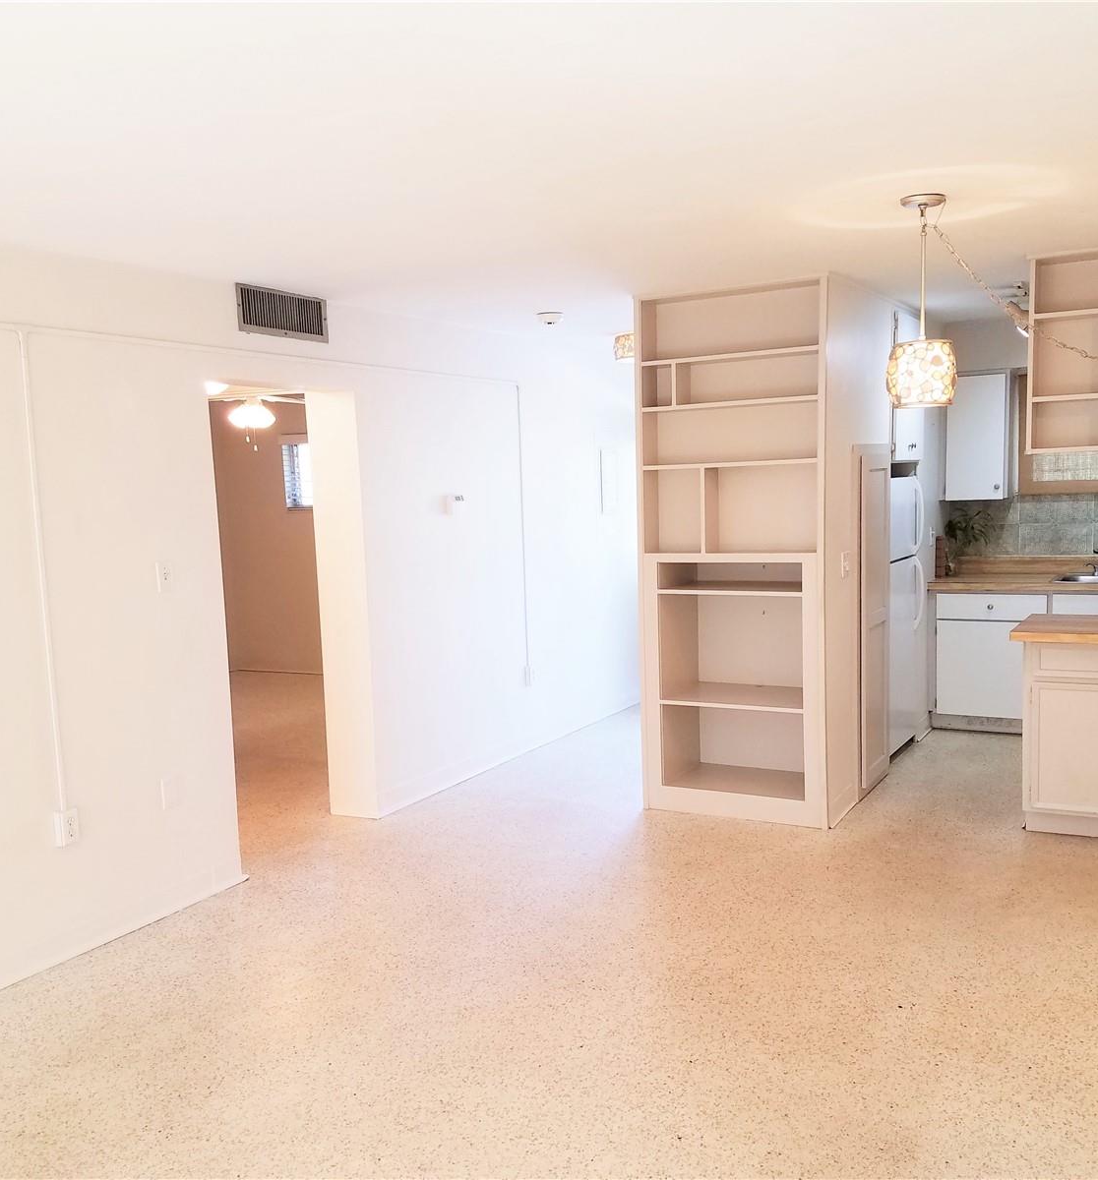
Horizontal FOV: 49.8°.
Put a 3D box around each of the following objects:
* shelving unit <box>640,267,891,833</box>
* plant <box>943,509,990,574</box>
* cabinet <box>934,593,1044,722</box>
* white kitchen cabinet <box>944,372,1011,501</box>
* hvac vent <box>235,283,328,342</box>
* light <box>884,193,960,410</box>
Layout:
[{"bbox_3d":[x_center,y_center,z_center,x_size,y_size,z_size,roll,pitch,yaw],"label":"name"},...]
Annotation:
[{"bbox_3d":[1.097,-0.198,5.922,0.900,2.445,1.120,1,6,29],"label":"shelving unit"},{"bbox_3d":[2.655,-0.300,7.516,0.290,0.425,0.280,1,6,29],"label":"plant"},{"bbox_3d":[2.743,0.366,7.250,0.645,0.760,0.600,1,6,29],"label":"cabinet"},{"bbox_3d":[2.682,-0.965,7.403,0.395,0.792,0.360,1,6,29],"label":"white kitchen cabinet"},{"bbox_3d":[-1.130,-1.190,5.100,0.025,0.193,0.575,1,6,29],"label":"hvac vent"},{"bbox_3d":[1.173,-0.900,3.711,0.216,0.640,0.216,1,6,29],"label":"light"}]

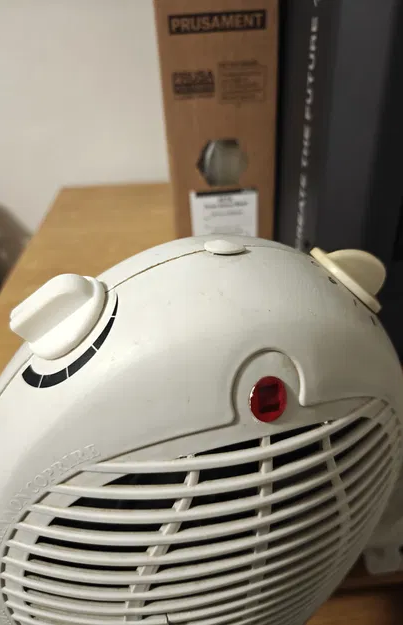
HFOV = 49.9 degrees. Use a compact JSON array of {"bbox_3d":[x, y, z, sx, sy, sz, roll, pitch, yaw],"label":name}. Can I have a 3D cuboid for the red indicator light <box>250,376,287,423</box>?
[{"bbox_3d":[0.024,0.031,0.153,0.014,0.016,0.003,-1,-8,-13],"label":"red indicator light"}]

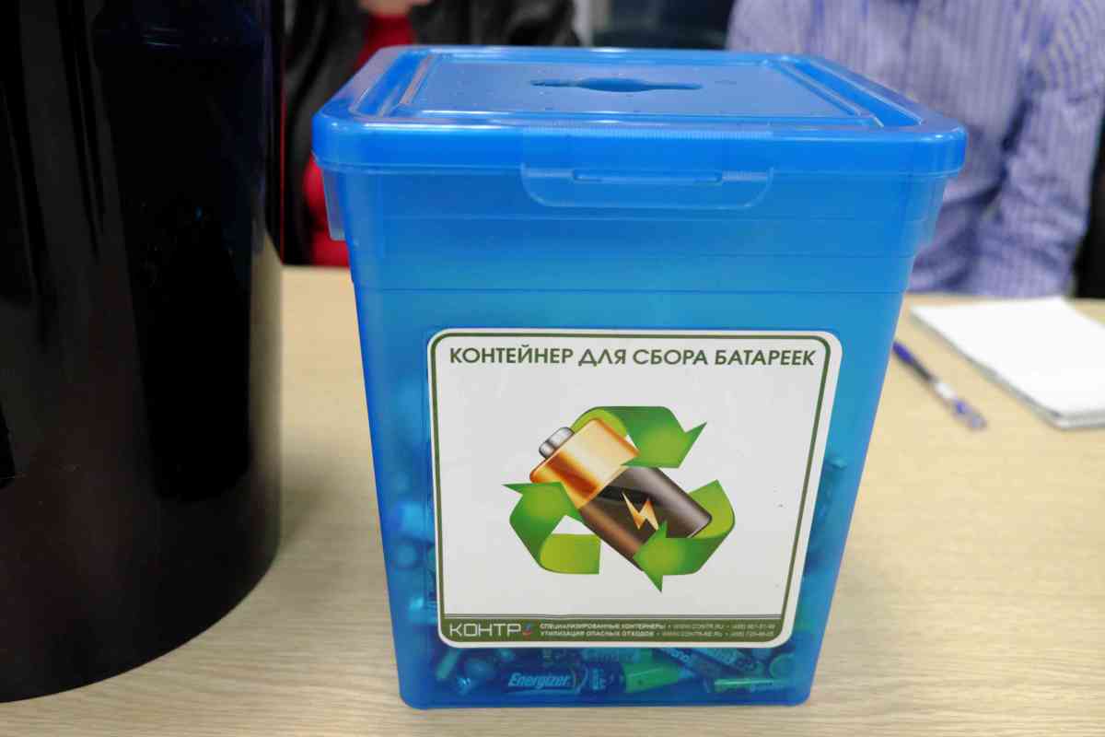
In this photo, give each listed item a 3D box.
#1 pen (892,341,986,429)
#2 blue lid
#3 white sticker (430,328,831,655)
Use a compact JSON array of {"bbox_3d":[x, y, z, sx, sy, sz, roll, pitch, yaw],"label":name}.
[{"bbox_3d":[0.285,0.008,0.718,0.011,0.011,0.148,-2,26,-7],"label":"pen"},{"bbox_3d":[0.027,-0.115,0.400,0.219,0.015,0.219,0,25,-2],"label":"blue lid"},{"bbox_3d":[0.029,0.052,0.373,0.150,0.147,0.003,0,26,-2],"label":"white sticker"}]

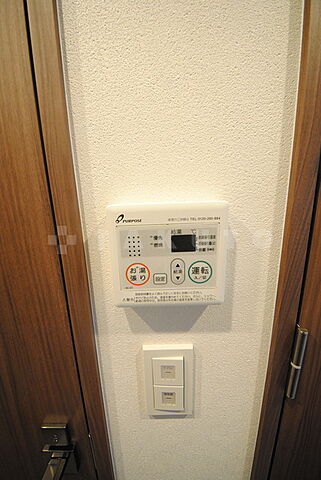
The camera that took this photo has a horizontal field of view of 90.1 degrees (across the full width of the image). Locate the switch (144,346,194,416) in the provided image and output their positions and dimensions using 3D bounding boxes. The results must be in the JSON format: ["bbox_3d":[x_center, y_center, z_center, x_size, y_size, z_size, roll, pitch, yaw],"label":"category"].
[{"bbox_3d":[0.013,0.211,0.235,0.070,0.120,0.012,-1,11,1],"label":"switch"}]

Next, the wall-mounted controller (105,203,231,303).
[{"bbox_3d":[0.010,0.020,0.190,0.131,0.121,0.021,-1,11,1],"label":"wall-mounted controller"}]

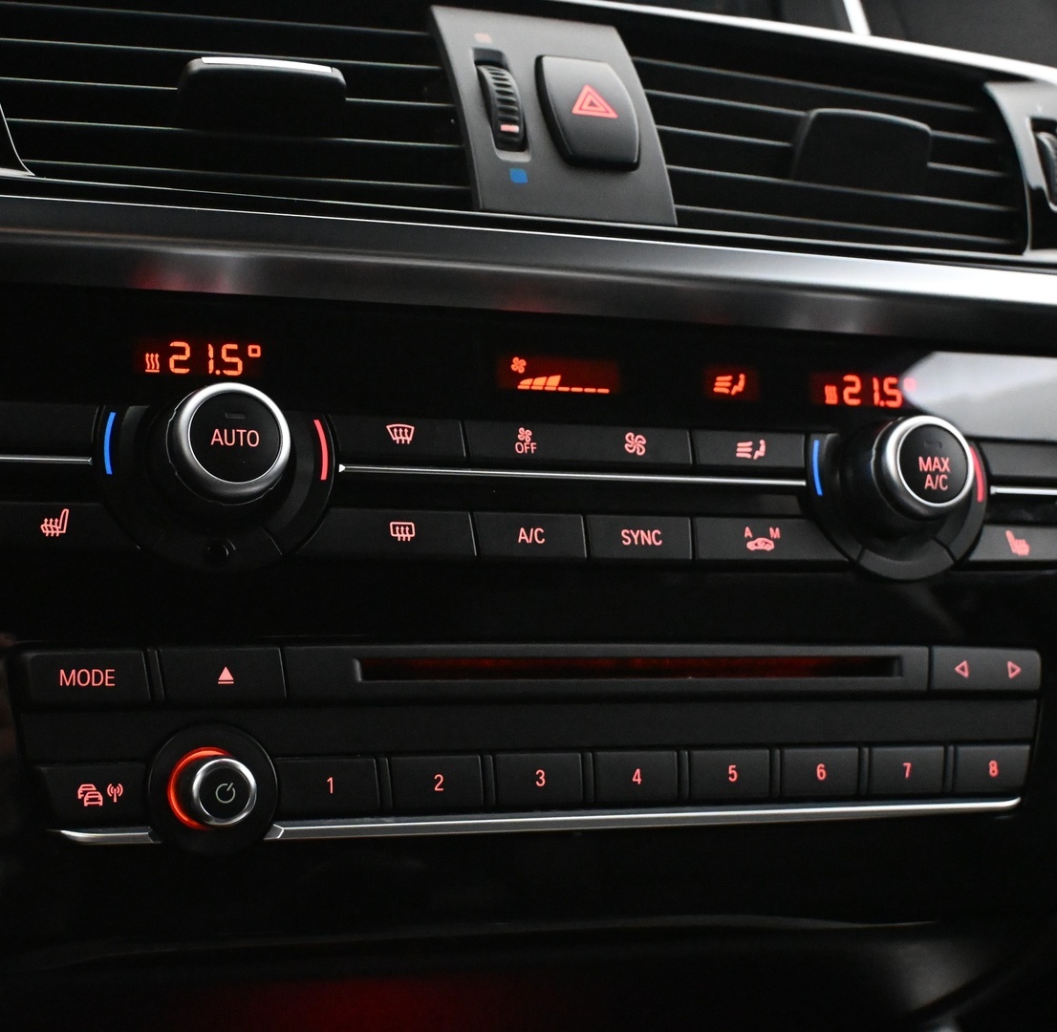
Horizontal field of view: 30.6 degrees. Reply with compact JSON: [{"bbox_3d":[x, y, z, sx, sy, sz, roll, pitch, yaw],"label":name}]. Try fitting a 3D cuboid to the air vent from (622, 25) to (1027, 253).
[{"bbox_3d":[0.069,-0.083,0.473,0.094,0.025,0.061,2,55,-22],"label":"air vent"}]

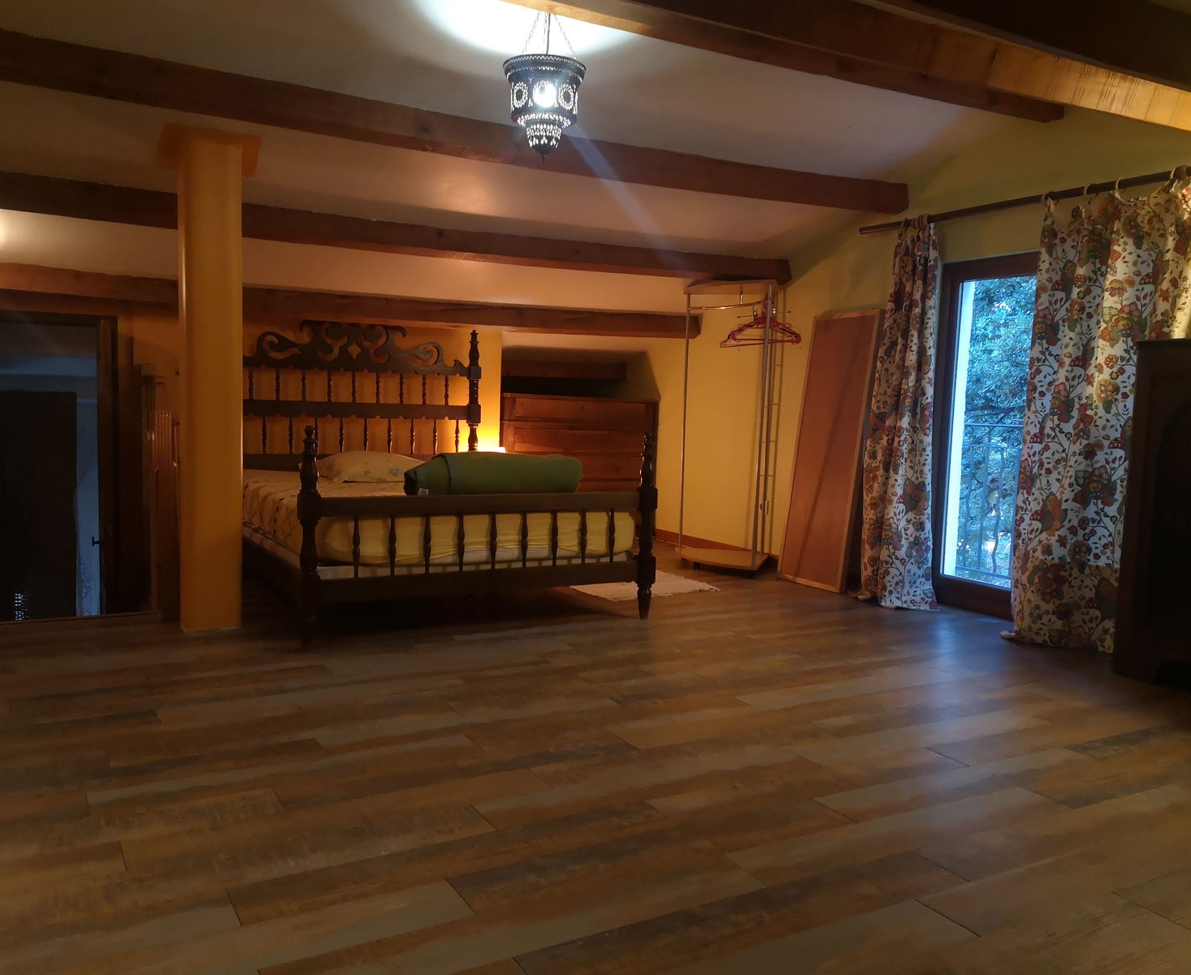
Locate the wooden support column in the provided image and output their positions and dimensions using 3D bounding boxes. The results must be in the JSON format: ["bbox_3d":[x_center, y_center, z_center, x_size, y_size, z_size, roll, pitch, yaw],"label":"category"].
[{"bbox_3d":[-1.705,-0.432,4.468,0.385,2.134,0.385,-2,6,-29],"label":"wooden support column"}]

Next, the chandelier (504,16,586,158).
[{"bbox_3d":[-0.180,-1.438,3.616,0.286,0.520,0.286,1,5,0],"label":"chandelier"}]

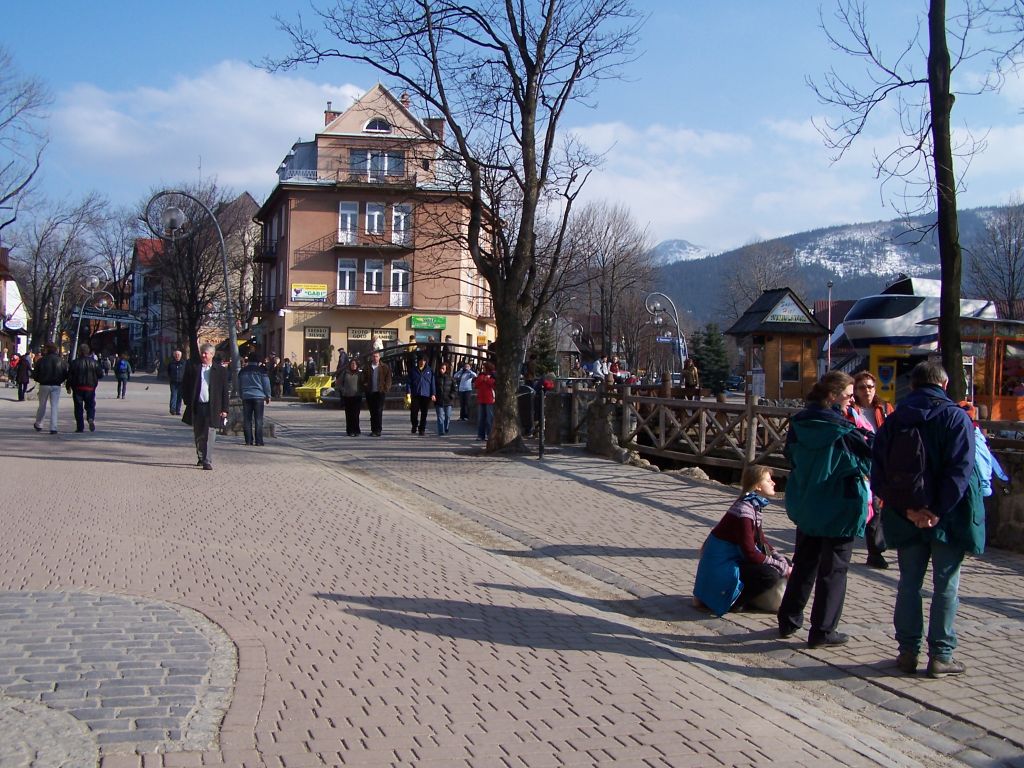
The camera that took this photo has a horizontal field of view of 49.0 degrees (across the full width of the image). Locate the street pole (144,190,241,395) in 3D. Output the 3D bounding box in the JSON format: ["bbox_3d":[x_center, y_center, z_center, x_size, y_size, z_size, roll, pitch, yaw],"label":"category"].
[{"bbox_3d":[-6.800,-1.954,24.000,2.150,4.500,0.500,1,0,-22],"label":"street pole"}]

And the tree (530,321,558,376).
[{"bbox_3d":[1.450,-1.100,51.000,1.600,3.600,1.600,1,-1,0],"label":"tree"}]

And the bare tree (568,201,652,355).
[{"bbox_3d":[5.783,-5.137,66.000,5.000,11.200,5.000,1,0,0],"label":"bare tree"}]

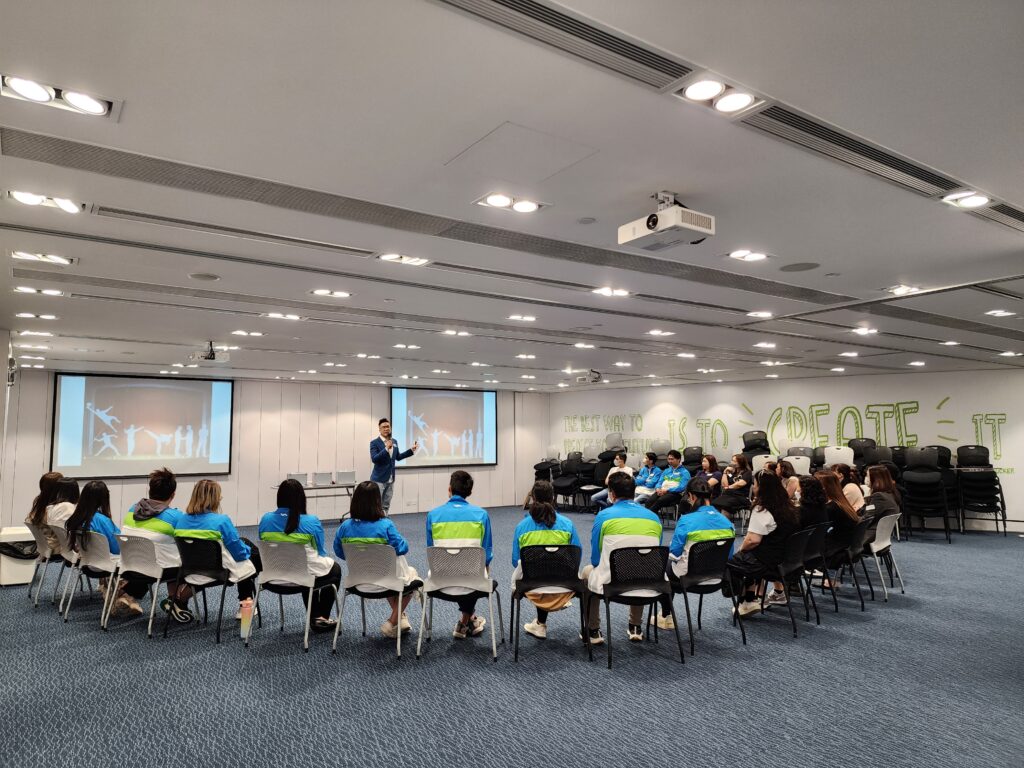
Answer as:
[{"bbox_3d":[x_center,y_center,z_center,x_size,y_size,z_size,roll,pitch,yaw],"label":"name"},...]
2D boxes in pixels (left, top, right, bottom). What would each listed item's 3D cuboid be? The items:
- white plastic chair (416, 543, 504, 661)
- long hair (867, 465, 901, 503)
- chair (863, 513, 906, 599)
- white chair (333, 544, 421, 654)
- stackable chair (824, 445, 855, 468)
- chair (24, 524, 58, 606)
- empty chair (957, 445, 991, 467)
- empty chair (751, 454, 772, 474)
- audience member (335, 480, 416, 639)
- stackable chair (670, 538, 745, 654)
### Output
[{"bbox_3d":[-0.369,1.565,5.038,0.540,0.790,0.530,-1,-5,5],"label":"white plastic chair"},{"bbox_3d":[3.685,0.992,6.780,0.270,0.380,0.240,-4,-6,37],"label":"long hair"},{"bbox_3d":[3.537,1.668,6.710,0.520,0.790,0.550,-5,-6,44],"label":"chair"},{"bbox_3d":[-0.984,1.587,5.155,0.540,0.790,0.510,-2,-5,17],"label":"white chair"},{"bbox_3d":[4.809,1.317,10.103,0.550,0.790,0.530,-4,-6,41],"label":"stackable chair"},{"bbox_3d":[-4.465,1.731,6.768,0.530,0.780,0.520,4,-6,-41],"label":"chair"},{"bbox_3d":[7.157,1.356,10.537,0.530,0.790,0.520,-3,-6,35],"label":"empty chair"},{"bbox_3d":[4.038,1.544,10.864,0.530,0.790,0.520,-3,-5,27],"label":"empty chair"},{"bbox_3d":[-0.949,1.371,5.328,0.540,1.230,0.680,-1,-5,14],"label":"audience member"},{"bbox_3d":[1.409,1.560,5.177,0.550,0.790,0.520,2,-5,-31],"label":"stackable chair"}]

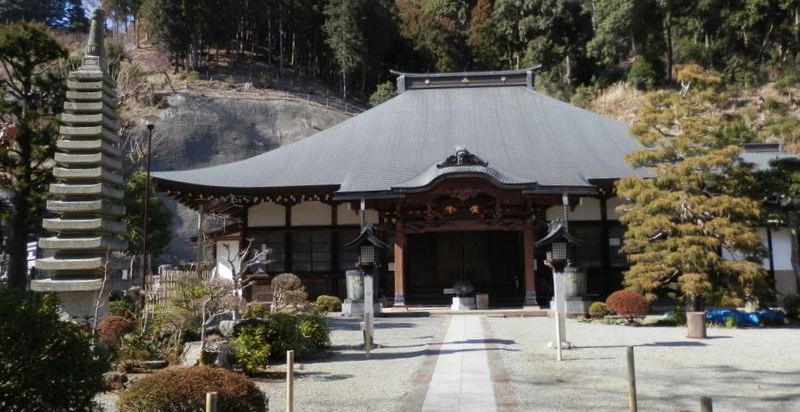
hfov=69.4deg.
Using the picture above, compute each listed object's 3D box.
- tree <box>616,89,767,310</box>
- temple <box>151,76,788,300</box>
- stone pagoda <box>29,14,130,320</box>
[{"bbox_3d":[7.446,-0.290,14.766,3.831,6.293,3.630,0,-5,0],"label":"tree"},{"bbox_3d":[2.724,-1.299,24.472,21.000,10.300,16.200,-1,-5,7],"label":"temple"},{"bbox_3d":[-4.699,-0.578,8.753,1.023,4.999,1.023,0,-5,-2],"label":"stone pagoda"}]

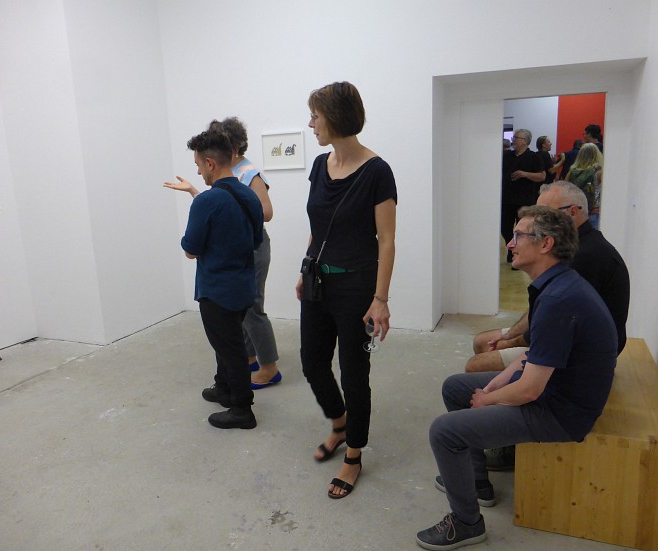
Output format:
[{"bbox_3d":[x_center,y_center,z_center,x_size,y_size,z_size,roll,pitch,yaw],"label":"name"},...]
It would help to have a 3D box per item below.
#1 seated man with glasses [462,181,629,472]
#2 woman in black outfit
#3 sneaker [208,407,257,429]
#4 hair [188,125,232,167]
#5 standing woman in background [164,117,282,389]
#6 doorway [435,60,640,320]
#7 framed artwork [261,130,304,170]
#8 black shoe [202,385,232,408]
[{"bbox_3d":[0.982,0.240,2.373,0.760,1.330,0.540,2,11,21],"label":"seated man with glasses"},{"bbox_3d":[0.073,0.081,2.243,0.470,1.750,0.400,3,12,25],"label":"woman in black outfit"},{"bbox_3d":[-0.554,0.807,2.940,0.285,0.108,0.105,-2,11,2],"label":"sneaker"},{"bbox_3d":[-0.638,-0.695,2.765,0.235,0.205,0.175,0,11,13],"label":"hair"},{"bbox_3d":[-0.699,-0.139,3.503,0.850,1.770,0.480,-3,11,-5],"label":"standing woman in background"},{"bbox_3d":[1.693,-0.578,4.356,1.520,2.160,0.520,2,11,21],"label":"doorway"},{"bbox_3d":[-0.429,-1.166,4.777,0.450,0.345,0.030,2,11,21],"label":"framed artwork"},{"bbox_3d":[-0.675,0.756,3.230,0.285,0.110,0.105,4,12,29],"label":"black shoe"}]

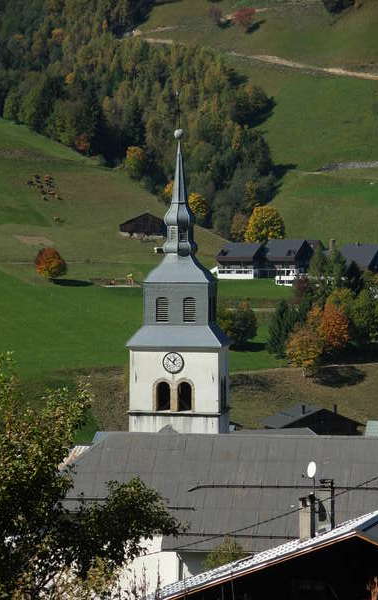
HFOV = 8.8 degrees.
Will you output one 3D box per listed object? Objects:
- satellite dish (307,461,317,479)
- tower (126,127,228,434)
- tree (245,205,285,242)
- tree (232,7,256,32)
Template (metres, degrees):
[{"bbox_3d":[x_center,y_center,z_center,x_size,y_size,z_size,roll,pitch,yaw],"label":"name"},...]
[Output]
[{"bbox_3d":[5.356,7.411,107.612,0.200,0.730,0.700,-3,5,-31],"label":"satellite dish"},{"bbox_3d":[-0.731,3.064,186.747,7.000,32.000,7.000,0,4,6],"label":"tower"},{"bbox_3d":[23.598,-23.285,769.286,12.500,12.800,12.200,0,4,0],"label":"tree"},{"bbox_3d":[24.638,-124.523,1092.651,10.700,11.400,10.700,0,4,0],"label":"tree"}]

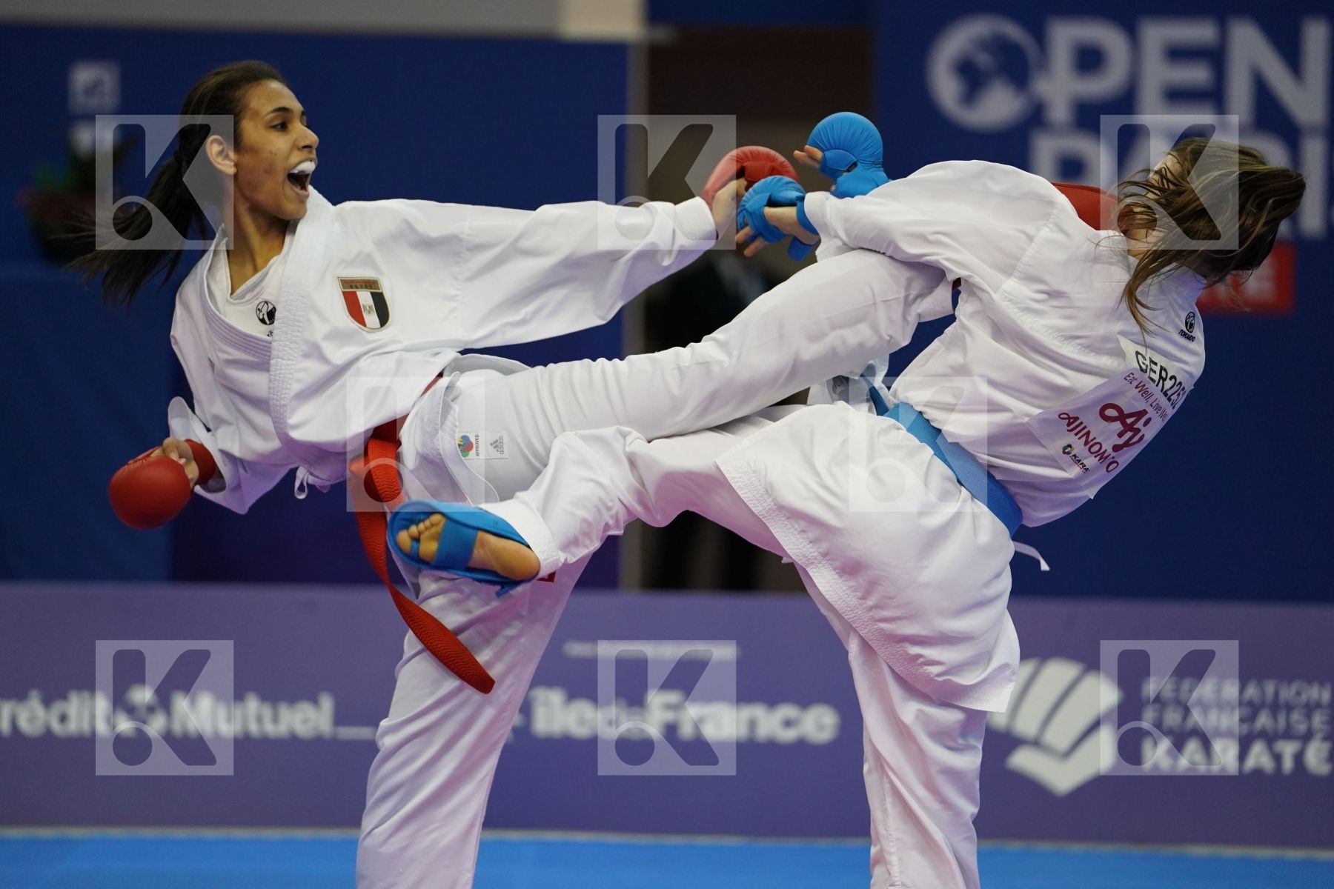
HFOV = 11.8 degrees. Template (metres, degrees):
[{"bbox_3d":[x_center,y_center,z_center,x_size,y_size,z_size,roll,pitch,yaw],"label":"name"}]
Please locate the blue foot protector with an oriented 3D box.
[{"bbox_3d":[-0.298,0.146,9.420,0.235,0.108,0.110,15,14,16],"label":"blue foot protector"}]

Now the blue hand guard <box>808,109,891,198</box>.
[{"bbox_3d":[0.270,-0.412,9.400,0.120,0.155,0.115,-12,0,0],"label":"blue hand guard"}]

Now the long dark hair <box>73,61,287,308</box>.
[{"bbox_3d":[-0.726,-0.387,9.600,0.285,0.360,0.190,0,-2,18],"label":"long dark hair"}]

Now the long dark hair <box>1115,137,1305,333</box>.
[{"bbox_3d":[0.800,-0.318,9.550,0.320,0.220,0.200,-37,-16,-3],"label":"long dark hair"}]

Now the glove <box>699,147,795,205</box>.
[{"bbox_3d":[0.125,-0.396,9.600,0.155,0.100,0.115,-21,0,-6],"label":"glove"}]

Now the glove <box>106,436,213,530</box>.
[{"bbox_3d":[-0.730,0.059,9.300,0.175,0.120,0.120,-28,4,-25],"label":"glove"}]

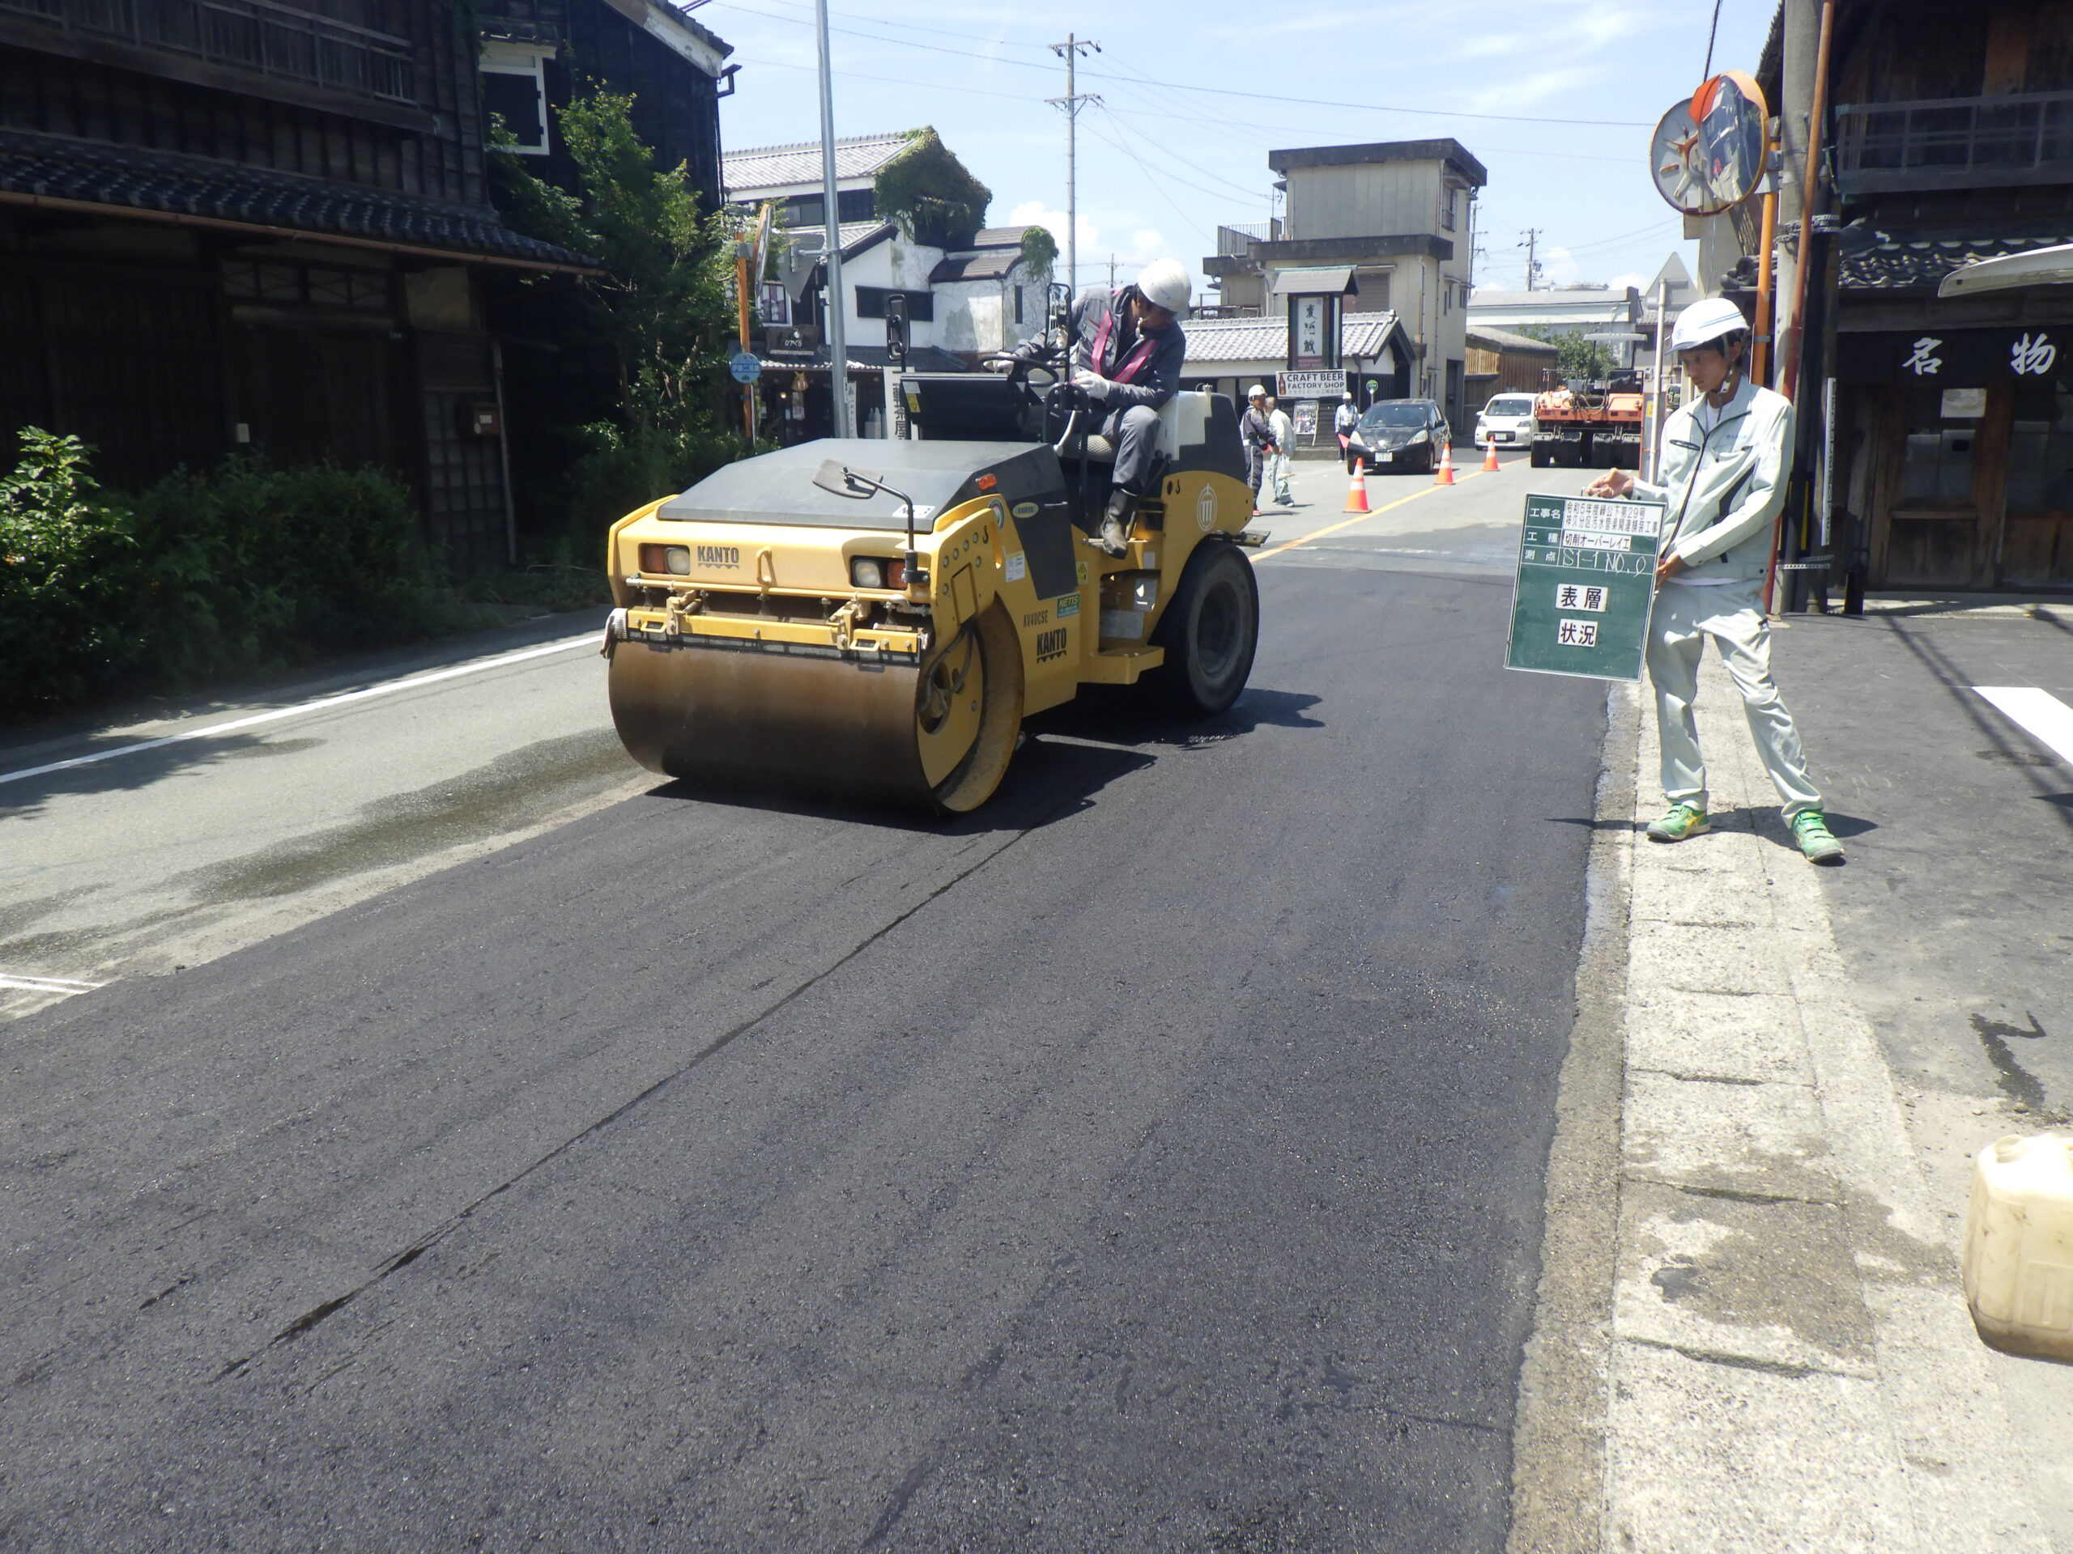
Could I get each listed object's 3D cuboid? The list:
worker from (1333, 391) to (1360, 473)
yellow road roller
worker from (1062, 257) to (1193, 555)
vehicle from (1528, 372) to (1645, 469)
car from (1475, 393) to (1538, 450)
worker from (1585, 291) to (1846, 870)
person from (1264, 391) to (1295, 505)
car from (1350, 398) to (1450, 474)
[{"bbox_3d":[7.425,-8.321,39.898,0.520,1.700,0.380,3,13,14],"label":"worker"},{"bbox_3d":[-0.249,-1.089,7.205,1.410,1.870,3.100,6,14,28],"label":"yellow road roller"},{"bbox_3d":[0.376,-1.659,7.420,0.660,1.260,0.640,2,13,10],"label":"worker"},{"bbox_3d":[12.528,-8.181,37.869,2.250,2.220,6.000,4,13,18],"label":"vehicle"},{"bbox_3d":[14.541,-10.814,50.953,1.670,1.660,3.900,4,13,21],"label":"car"},{"bbox_3d":[2.234,-0.623,5.331,0.670,1.730,0.520,9,16,37],"label":"worker"},{"bbox_3d":[3.471,-4.679,23.915,0.450,1.580,0.470,-8,14,-29],"label":"person"},{"bbox_3d":[7.822,-7.258,35.495,1.700,1.525,3.900,4,13,20],"label":"car"}]

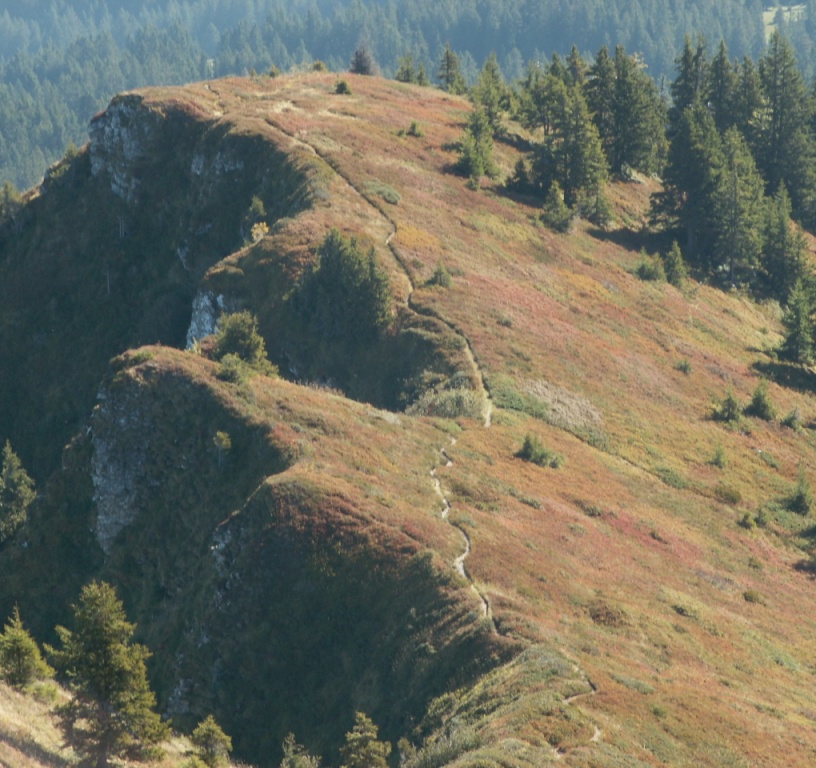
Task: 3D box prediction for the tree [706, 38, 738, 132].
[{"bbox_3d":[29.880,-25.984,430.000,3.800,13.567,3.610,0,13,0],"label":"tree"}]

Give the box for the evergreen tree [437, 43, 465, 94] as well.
[{"bbox_3d":[5.010,-35.550,510.000,3.160,5.680,3.000,0,10,0],"label":"evergreen tree"}]

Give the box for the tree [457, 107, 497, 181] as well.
[{"bbox_3d":[6.050,-21.440,400.000,3.540,6.310,3.540,0,12,0],"label":"tree"}]

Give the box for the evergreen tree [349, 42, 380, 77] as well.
[{"bbox_3d":[-4.180,-31.350,435.000,3.080,3.010,3.080,0,12,0],"label":"evergreen tree"}]

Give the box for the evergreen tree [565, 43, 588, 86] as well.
[{"bbox_3d":[15.914,-28.169,430.000,2.660,8.327,2.527,0,13,0],"label":"evergreen tree"}]

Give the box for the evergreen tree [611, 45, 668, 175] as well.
[{"bbox_3d":[20.560,-24.650,402.000,5.150,11.260,5.150,0,12,0],"label":"evergreen tree"}]

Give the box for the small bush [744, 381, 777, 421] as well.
[{"bbox_3d":[28.661,1.342,368.000,2.602,3.053,2.472,0,13,0],"label":"small bush"}]

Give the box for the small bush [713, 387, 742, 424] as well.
[{"bbox_3d":[22.940,1.430,325.000,2.150,2.560,2.150,0,12,0],"label":"small bush"}]

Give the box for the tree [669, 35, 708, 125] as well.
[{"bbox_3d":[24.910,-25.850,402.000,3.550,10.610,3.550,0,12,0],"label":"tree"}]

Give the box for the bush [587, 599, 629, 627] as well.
[{"bbox_3d":[12.340,14.140,280.000,2.600,1.430,2.340,0,10,0],"label":"bush"}]

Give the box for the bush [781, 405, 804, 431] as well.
[{"bbox_3d":[30.670,2.760,362.000,1.760,1.860,1.670,0,10,0],"label":"bush"}]

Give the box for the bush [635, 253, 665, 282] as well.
[{"bbox_3d":[19.100,-9.340,358.000,2.370,2.170,2.370,0,12,0],"label":"bush"}]

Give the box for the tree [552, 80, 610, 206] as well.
[{"bbox_3d":[17.050,-23.910,450.000,5.770,12.150,5.480,0,10,0],"label":"tree"}]

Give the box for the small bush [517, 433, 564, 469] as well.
[{"bbox_3d":[9.356,4.731,322.000,3.273,2.326,2.618,0,13,0],"label":"small bush"}]

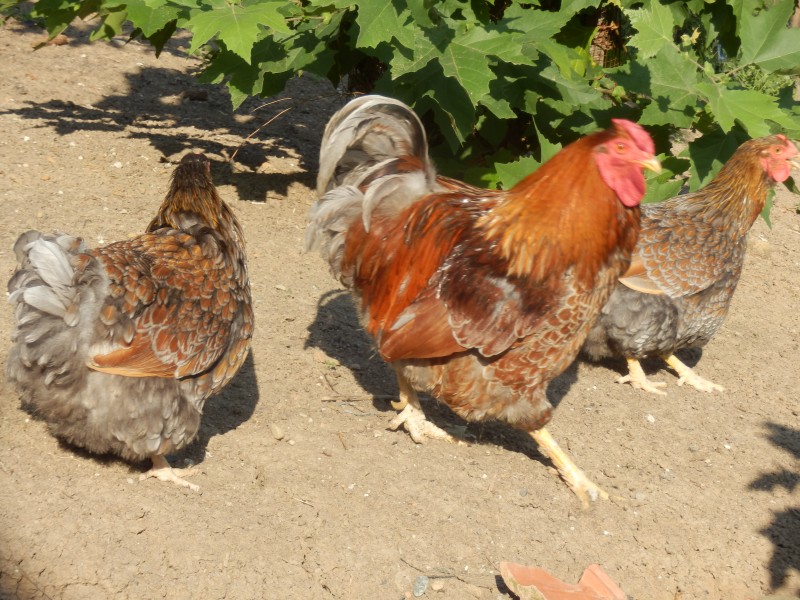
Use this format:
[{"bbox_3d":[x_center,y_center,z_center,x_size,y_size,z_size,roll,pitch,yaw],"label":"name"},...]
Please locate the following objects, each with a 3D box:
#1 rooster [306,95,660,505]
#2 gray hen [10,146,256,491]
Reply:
[{"bbox_3d":[0.107,-0.022,3.957,0.435,0.470,0.220,6,19,19],"label":"rooster"},{"bbox_3d":[-0.338,0.017,3.974,0.215,0.385,0.360,13,22,35],"label":"gray hen"}]

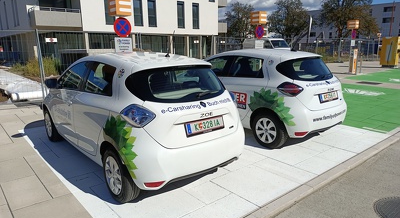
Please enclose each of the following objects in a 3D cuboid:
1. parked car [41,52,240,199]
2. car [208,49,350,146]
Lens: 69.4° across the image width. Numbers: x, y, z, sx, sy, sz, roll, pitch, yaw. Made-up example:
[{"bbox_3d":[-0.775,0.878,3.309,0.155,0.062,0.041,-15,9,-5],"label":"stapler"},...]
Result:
[{"bbox_3d":[-1.171,-0.115,4.516,1.770,1.560,4.070,-11,16,-38],"label":"parked car"},{"bbox_3d":[0.860,-0.489,6.074,1.770,1.560,4.070,-10,16,-37],"label":"car"}]

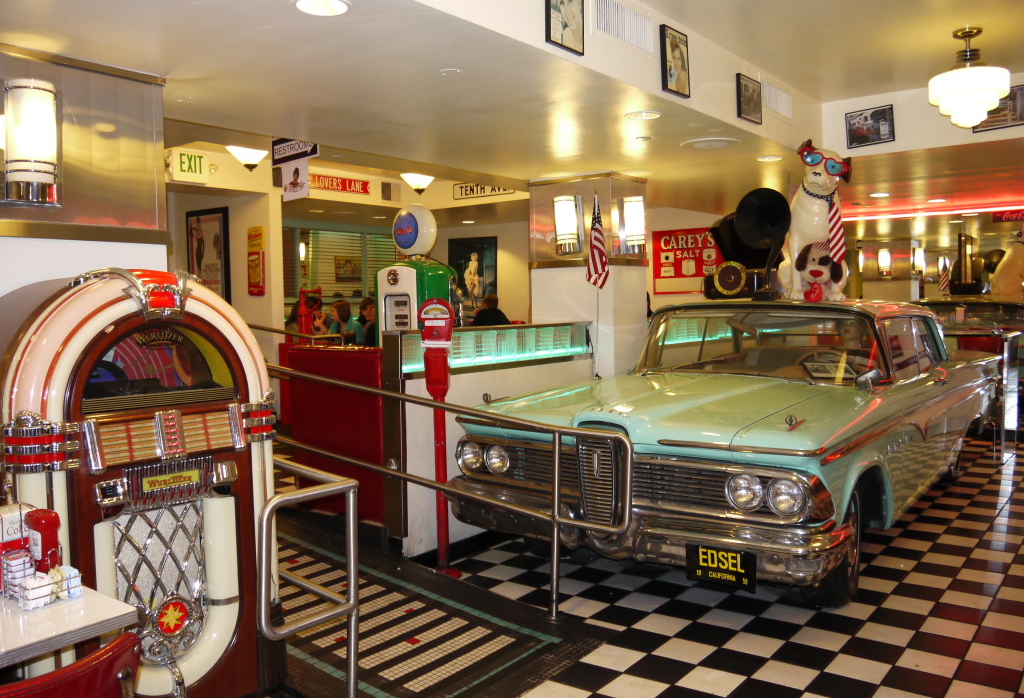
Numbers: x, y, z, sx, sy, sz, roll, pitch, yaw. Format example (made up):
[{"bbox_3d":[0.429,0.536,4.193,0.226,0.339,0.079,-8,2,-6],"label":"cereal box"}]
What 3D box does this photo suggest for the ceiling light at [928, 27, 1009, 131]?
[{"bbox_3d":[2.435,-1.445,4.427,0.385,0.485,0.385,1,3,38],"label":"ceiling light"}]

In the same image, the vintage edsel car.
[{"bbox_3d":[1.960,0.358,5.661,2.000,1.400,5.350,1,3,37],"label":"vintage edsel car"}]

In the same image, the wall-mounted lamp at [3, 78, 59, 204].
[{"bbox_3d":[-1.713,-0.733,2.975,0.105,0.440,0.232,1,3,38],"label":"wall-mounted lamp"}]

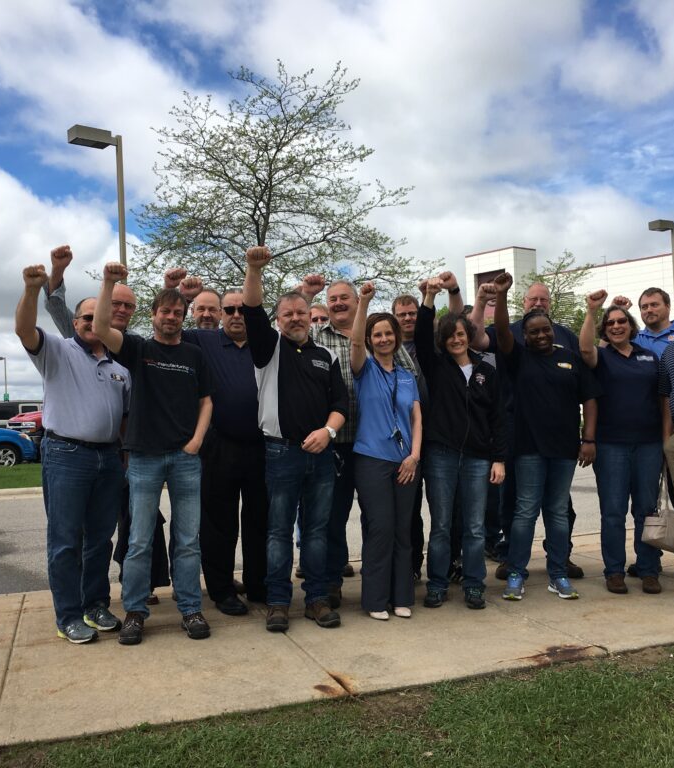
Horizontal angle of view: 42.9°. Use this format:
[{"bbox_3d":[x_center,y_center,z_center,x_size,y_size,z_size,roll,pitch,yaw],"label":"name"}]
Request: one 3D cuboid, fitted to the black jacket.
[{"bbox_3d":[0.711,0.001,5.000,0.510,0.900,0.330,-2,-1,6],"label":"black jacket"}]

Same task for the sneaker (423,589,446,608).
[{"bbox_3d":[0.568,1.223,4.980,0.098,0.105,0.260,-2,-1,19],"label":"sneaker"}]

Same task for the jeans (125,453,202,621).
[{"bbox_3d":[-0.928,0.751,4.600,0.410,0.930,0.300,-2,-1,-11],"label":"jeans"}]

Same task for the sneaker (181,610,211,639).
[{"bbox_3d":[-0.733,1.227,4.480,0.110,0.125,0.300,-2,-1,-18],"label":"sneaker"}]

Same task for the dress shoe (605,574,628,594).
[{"bbox_3d":[1.649,1.165,5.112,0.105,0.110,0.270,-2,-1,10],"label":"dress shoe"}]

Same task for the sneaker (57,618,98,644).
[{"bbox_3d":[-1.360,1.288,4.491,0.290,0.110,0.110,-3,-1,35],"label":"sneaker"}]

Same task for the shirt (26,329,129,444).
[{"bbox_3d":[-1.388,0.013,4.590,0.530,0.630,0.360,-1,-1,-45],"label":"shirt"}]

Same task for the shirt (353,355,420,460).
[{"bbox_3d":[0.272,0.135,4.720,0.380,0.590,0.260,-2,-1,-6],"label":"shirt"}]

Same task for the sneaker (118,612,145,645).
[{"bbox_3d":[-1.073,1.271,4.491,0.115,0.120,0.300,-2,-1,-2],"label":"sneaker"}]

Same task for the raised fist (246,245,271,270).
[{"bbox_3d":[-0.386,-0.620,4.220,0.118,0.115,0.095,2,13,0],"label":"raised fist"}]

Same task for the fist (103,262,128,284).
[{"bbox_3d":[-1.069,-0.533,4.140,0.112,0.108,0.093,2,7,-6],"label":"fist"}]

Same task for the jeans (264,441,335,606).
[{"bbox_3d":[-0.203,0.738,4.640,0.400,0.890,0.310,-2,-1,-19],"label":"jeans"}]

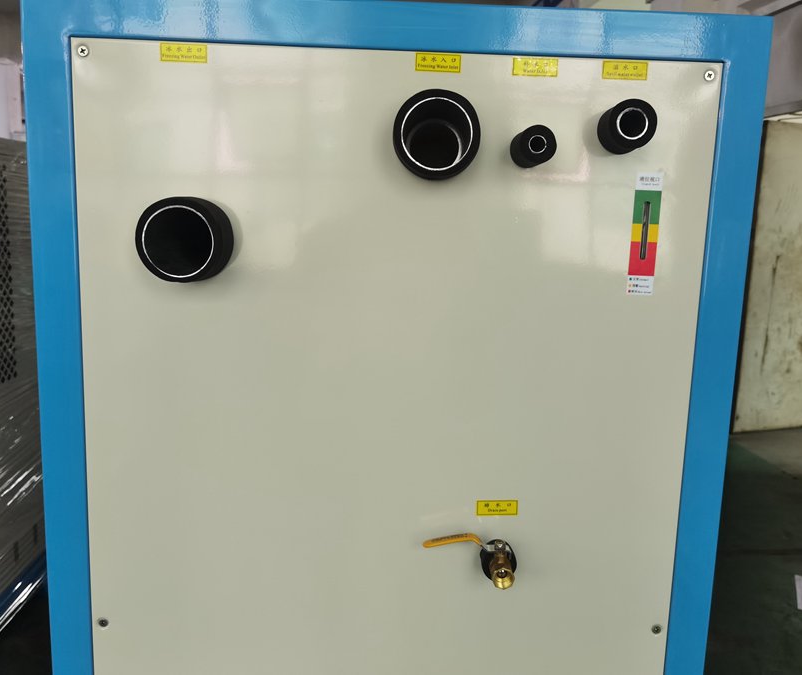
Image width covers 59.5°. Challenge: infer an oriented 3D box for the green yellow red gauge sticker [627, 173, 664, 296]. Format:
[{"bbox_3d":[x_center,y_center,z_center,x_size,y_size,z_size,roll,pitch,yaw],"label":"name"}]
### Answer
[{"bbox_3d":[0.293,-0.123,0.843,0.031,0.144,0.002,2,9,-2],"label":"green yellow red gauge sticker"}]

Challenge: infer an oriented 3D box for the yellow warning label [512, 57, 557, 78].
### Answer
[{"bbox_3d":[0.155,-0.311,0.810,0.053,0.020,0.002,2,9,-2],"label":"yellow warning label"}]

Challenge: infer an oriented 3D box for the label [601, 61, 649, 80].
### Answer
[{"bbox_3d":[0.260,-0.309,0.813,0.052,0.020,0.002,2,9,-2],"label":"label"}]

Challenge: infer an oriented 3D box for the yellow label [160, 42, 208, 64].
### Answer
[{"bbox_3d":[-0.246,-0.322,0.796,0.053,0.020,0.002,2,9,-2],"label":"yellow label"}]

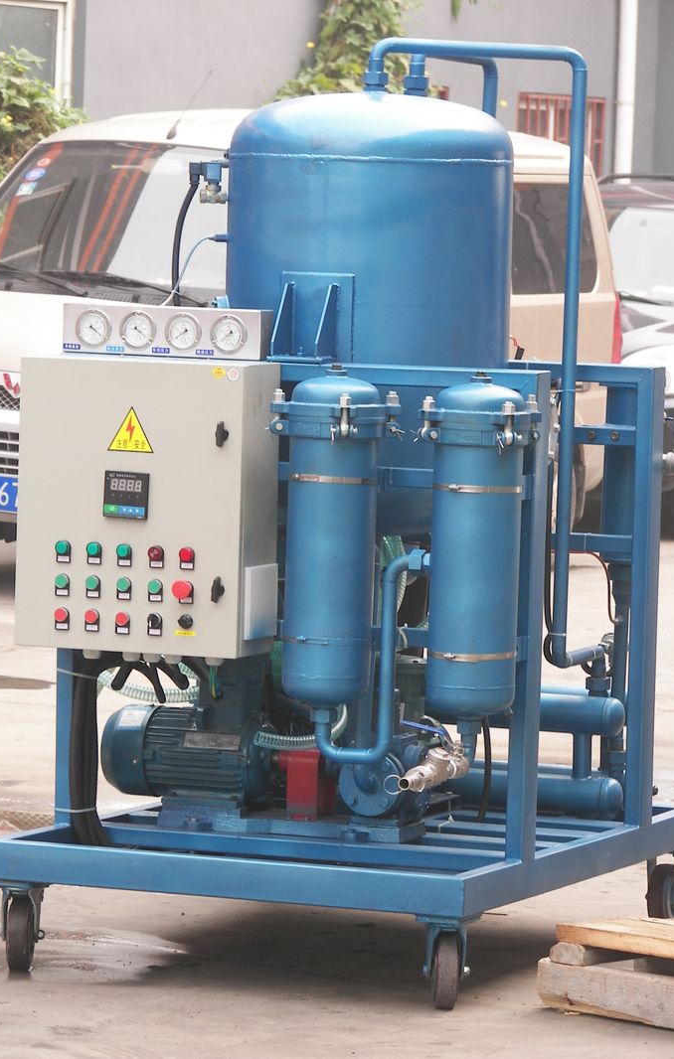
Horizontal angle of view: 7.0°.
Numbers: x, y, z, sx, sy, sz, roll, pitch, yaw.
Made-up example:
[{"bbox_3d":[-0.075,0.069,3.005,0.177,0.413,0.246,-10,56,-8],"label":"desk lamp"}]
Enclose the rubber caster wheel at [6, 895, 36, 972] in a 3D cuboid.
[{"bbox_3d":[-0.653,0.838,11.361,0.045,0.156,0.156,2,4,3],"label":"rubber caster wheel"}]

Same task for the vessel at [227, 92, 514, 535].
[{"bbox_3d":[0.065,-0.461,11.725,0.604,0.947,0.604,2,4,0],"label":"vessel"}]

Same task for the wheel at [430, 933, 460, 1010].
[{"bbox_3d":[0.219,0.884,11.005,0.045,0.156,0.156,1,4,-3],"label":"wheel"}]

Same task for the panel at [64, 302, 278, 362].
[{"bbox_3d":[-0.350,-0.412,11.382,0.443,0.101,0.070,3,4,22],"label":"panel"}]

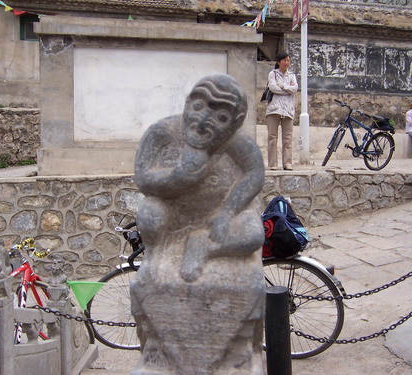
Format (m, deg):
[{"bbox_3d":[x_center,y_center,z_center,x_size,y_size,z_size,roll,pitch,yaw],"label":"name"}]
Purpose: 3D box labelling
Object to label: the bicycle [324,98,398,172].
[{"bbox_3d":[2.450,-0.810,7.620,1.680,1.030,0.580,2,2,-25],"label":"bicycle"}]

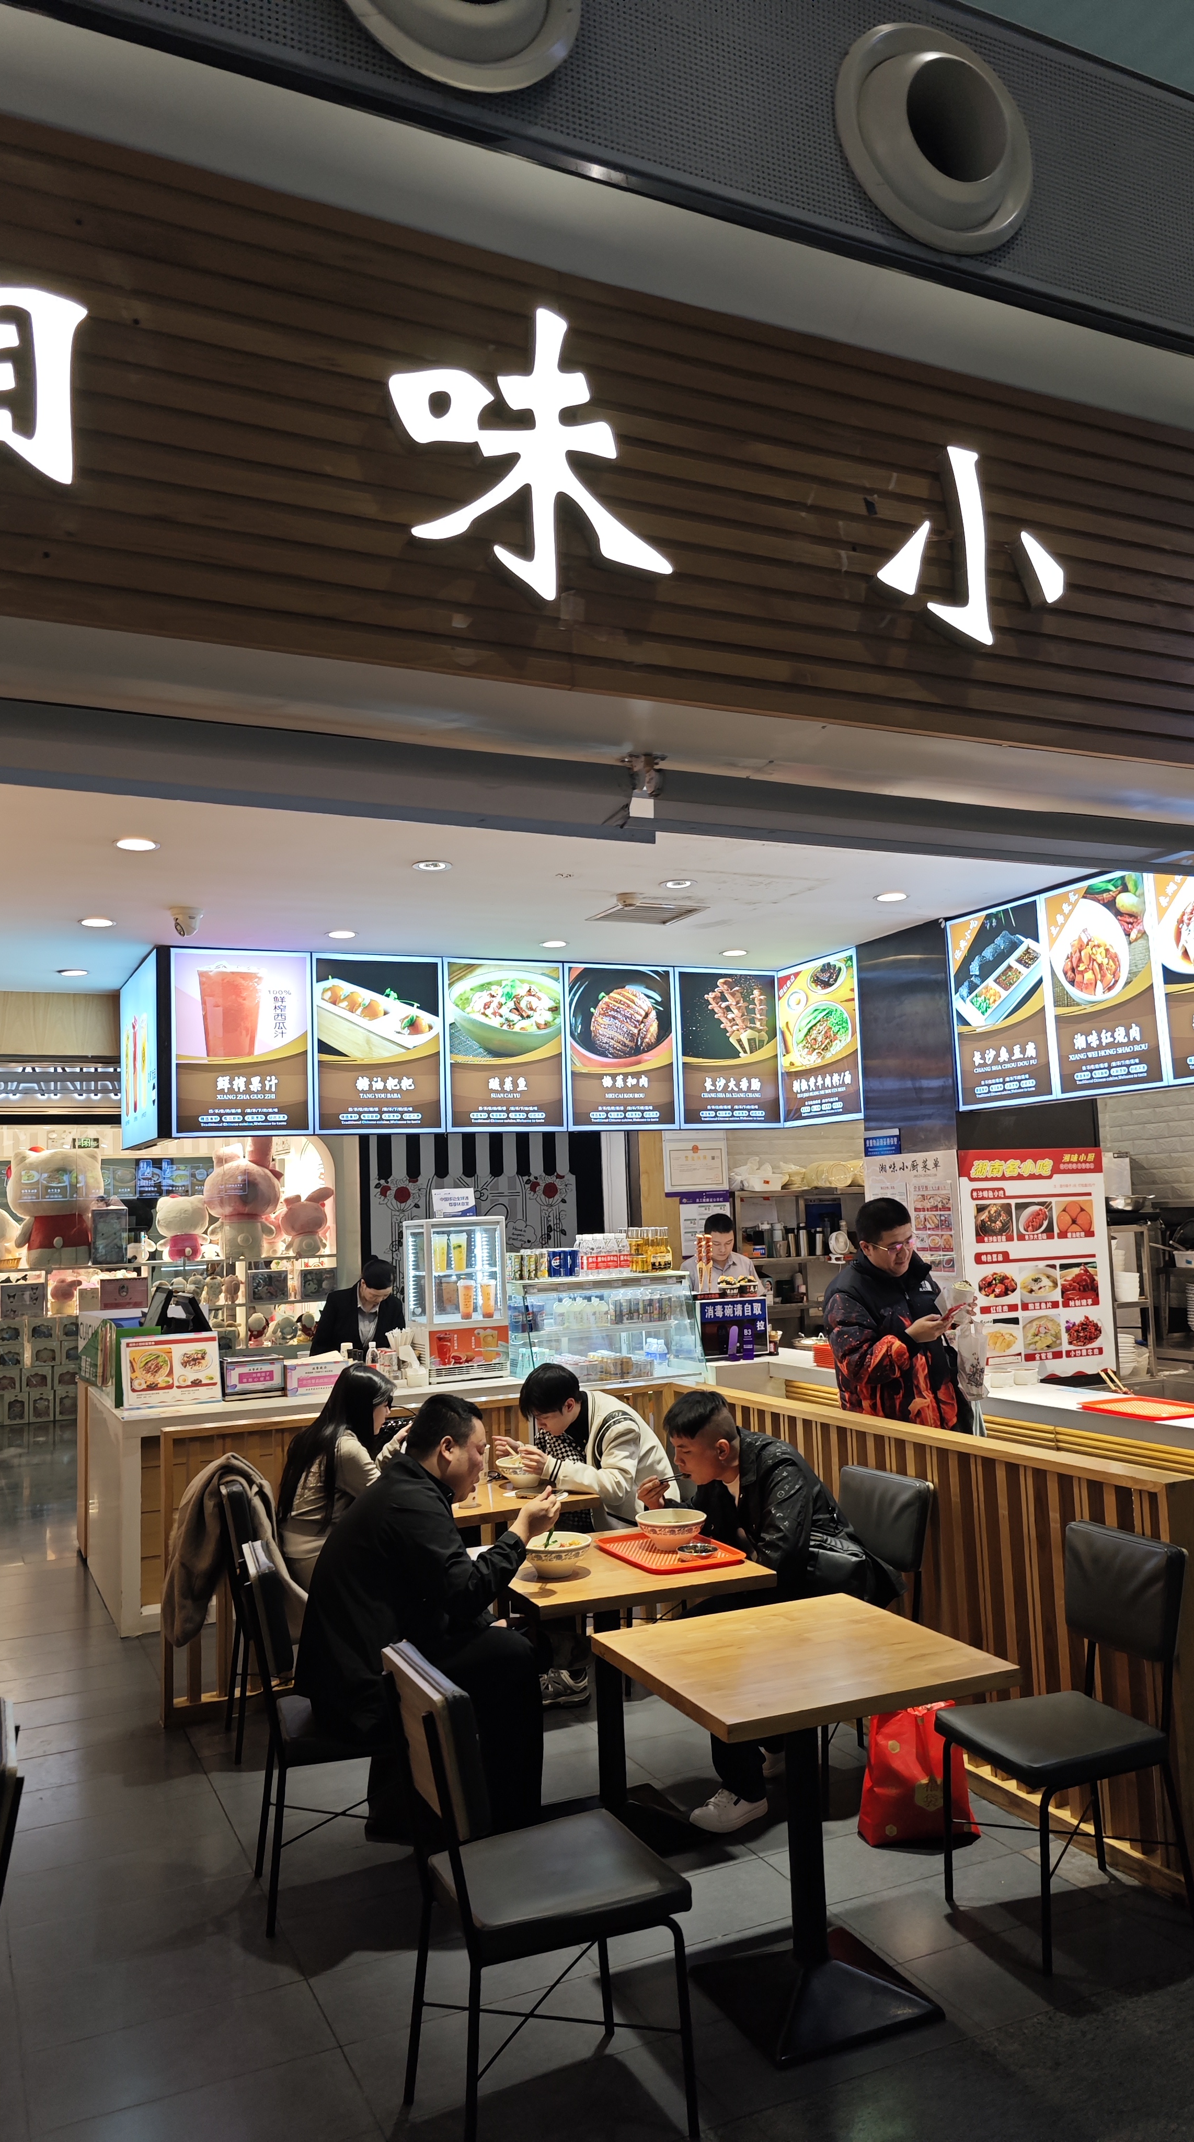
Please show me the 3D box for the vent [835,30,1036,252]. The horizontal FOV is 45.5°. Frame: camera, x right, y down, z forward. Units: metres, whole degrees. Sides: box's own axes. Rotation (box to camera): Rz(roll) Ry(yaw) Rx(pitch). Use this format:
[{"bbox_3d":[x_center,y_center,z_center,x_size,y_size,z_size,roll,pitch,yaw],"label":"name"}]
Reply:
[{"bbox_3d":[0.670,-1.798,2.703,0.455,0.455,0.120,0,-6,-24],"label":"vent"}]

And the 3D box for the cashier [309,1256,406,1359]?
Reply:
[{"bbox_3d":[-1.222,1.723,7.425,0.480,1.520,0.400,1,-6,-25],"label":"cashier"}]

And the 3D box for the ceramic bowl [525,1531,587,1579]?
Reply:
[{"bbox_3d":[-0.114,1.333,3.897,0.175,0.090,0.175,-2,-6,0],"label":"ceramic bowl"}]

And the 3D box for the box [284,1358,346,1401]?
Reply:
[{"bbox_3d":[-1.346,1.438,6.749,0.272,0.180,0.150,0,-6,-24],"label":"box"}]

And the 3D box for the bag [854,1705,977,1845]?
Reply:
[{"bbox_3d":[0.905,1.965,4.050,0.312,0.366,0.131,-1,-6,-10],"label":"bag"}]

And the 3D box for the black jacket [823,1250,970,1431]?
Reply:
[{"bbox_3d":[1.075,0.985,5.098,0.380,0.700,0.540,-7,-7,37],"label":"black jacket"}]

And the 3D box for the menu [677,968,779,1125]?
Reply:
[{"bbox_3d":[0.657,-0.110,7.183,0.600,0.800,0.060,1,-6,-25],"label":"menu"}]

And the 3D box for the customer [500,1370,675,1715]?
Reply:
[{"bbox_3d":[-0.014,1.644,5.218,0.760,1.155,0.520,0,-6,-24],"label":"customer"}]

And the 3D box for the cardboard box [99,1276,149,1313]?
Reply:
[{"bbox_3d":[-4.635,2.188,13.939,0.442,0.342,0.201,0,-6,-25],"label":"cardboard box"}]

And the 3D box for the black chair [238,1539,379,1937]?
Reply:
[{"bbox_3d":[-0.678,1.747,3.864,0.513,0.885,0.432,0,-6,-25],"label":"black chair"}]

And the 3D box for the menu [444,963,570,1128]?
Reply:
[{"bbox_3d":[-0.434,-0.114,6.684,0.600,0.800,0.060,1,-6,-25],"label":"menu"}]

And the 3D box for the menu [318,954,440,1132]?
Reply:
[{"bbox_3d":[-0.989,-0.125,6.430,0.600,0.800,0.060,1,-6,-25],"label":"menu"}]

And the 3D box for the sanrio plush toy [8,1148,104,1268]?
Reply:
[{"bbox_3d":[-5.338,1.339,14.026,0.865,1.177,0.624,0,-6,-25],"label":"sanrio plush toy"}]

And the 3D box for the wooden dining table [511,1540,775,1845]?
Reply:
[{"bbox_3d":[0.049,1.818,4.160,0.704,0.746,0.709,0,-6,-25],"label":"wooden dining table"}]

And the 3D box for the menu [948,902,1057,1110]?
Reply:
[{"bbox_3d":[1.834,-0.289,6.379,0.080,0.881,0.639,0,-6,-25],"label":"menu"}]

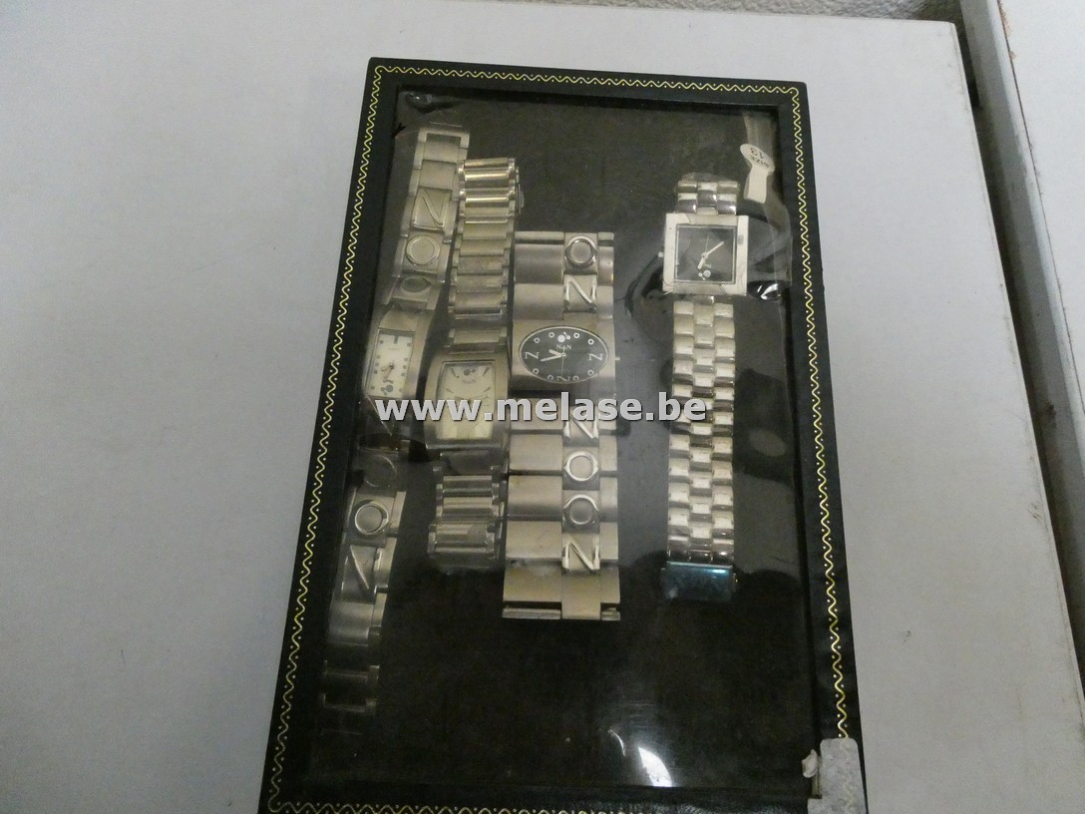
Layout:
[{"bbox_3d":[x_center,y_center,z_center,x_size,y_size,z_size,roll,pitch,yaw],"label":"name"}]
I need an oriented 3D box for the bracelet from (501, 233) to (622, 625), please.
[{"bbox_3d":[0.006,0.003,0.225,0.032,0.017,0.116,2,72,-2],"label":"bracelet"}]

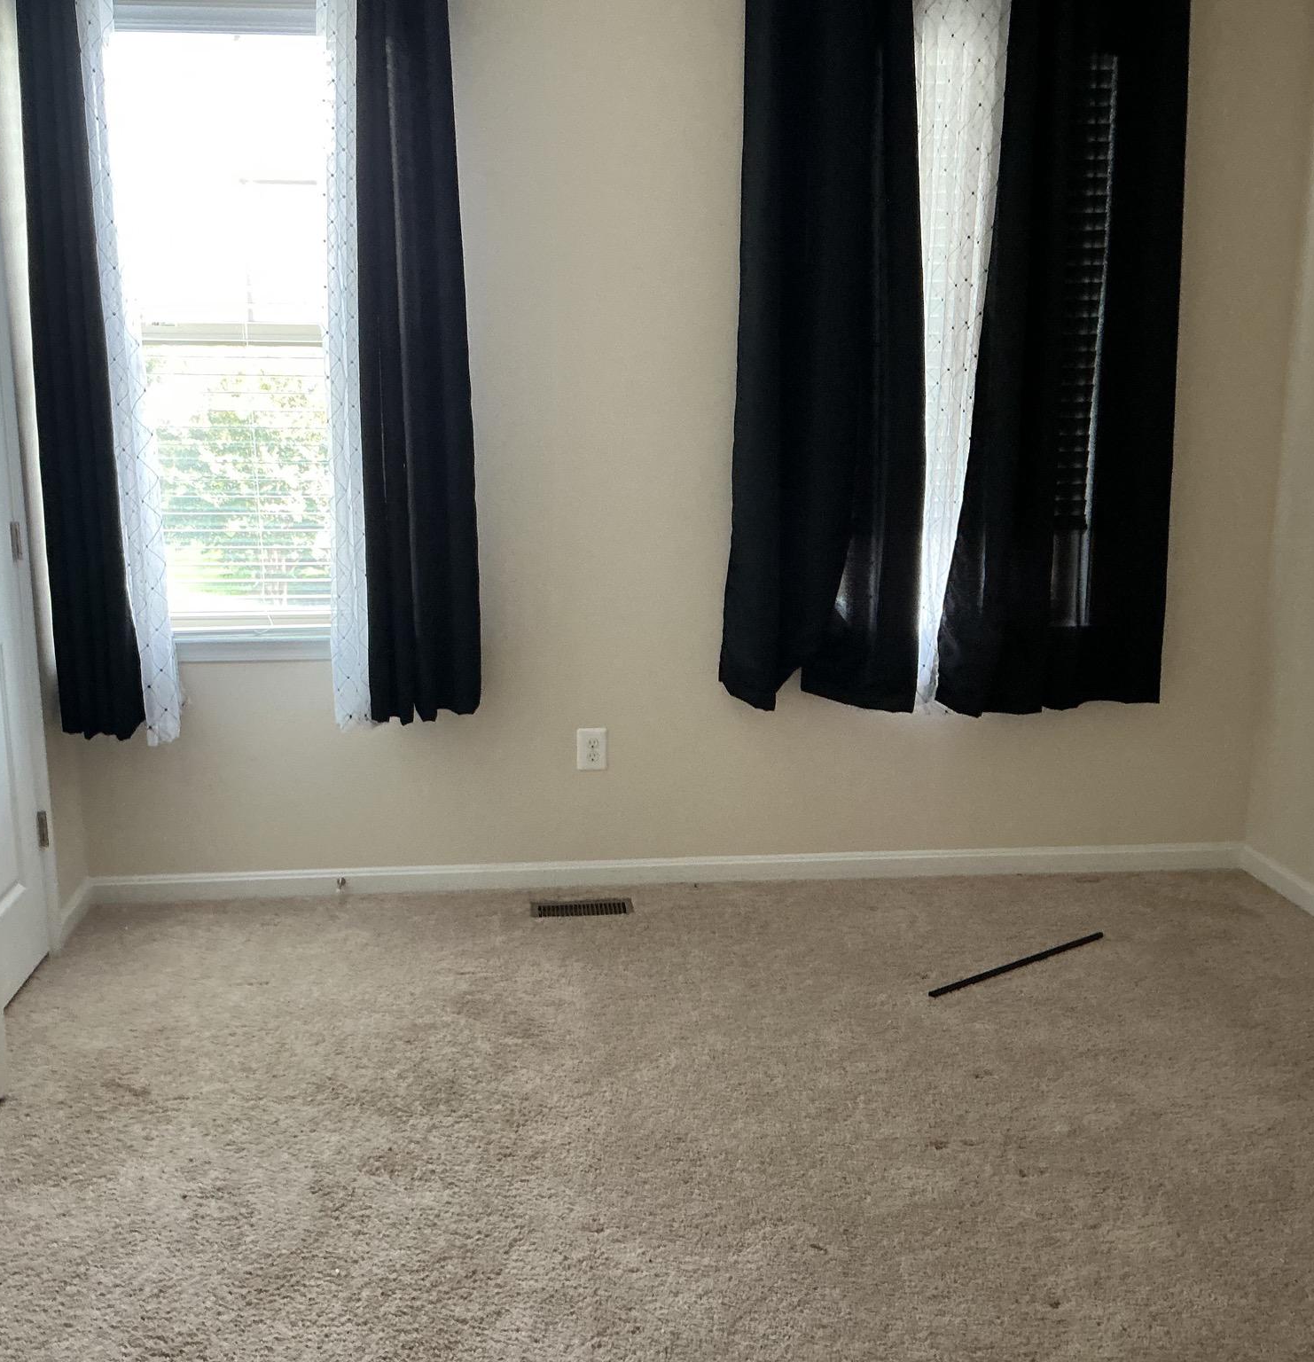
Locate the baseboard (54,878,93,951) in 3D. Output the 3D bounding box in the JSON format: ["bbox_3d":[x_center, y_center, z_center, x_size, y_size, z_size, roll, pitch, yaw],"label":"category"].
[{"bbox_3d":[-1.578,0.618,4.110,0.017,0.082,0.355,-1,12,-6],"label":"baseboard"}]

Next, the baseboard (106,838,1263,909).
[{"bbox_3d":[0.092,0.553,4.450,3.398,0.082,0.018,-1,12,-6],"label":"baseboard"}]

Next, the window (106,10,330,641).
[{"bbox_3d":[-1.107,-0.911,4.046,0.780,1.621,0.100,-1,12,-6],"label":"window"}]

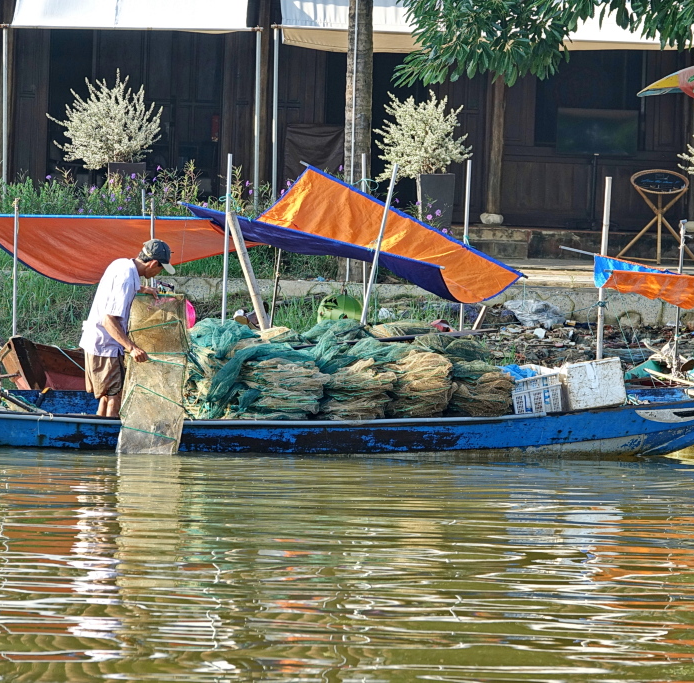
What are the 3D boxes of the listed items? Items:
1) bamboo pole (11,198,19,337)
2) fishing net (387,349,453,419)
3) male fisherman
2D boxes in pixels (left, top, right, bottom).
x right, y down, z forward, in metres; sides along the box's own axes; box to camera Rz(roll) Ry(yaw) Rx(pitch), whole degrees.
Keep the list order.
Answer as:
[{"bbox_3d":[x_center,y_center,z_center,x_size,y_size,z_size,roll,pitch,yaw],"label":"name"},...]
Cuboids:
[{"bbox_3d":[-2.341,-0.501,46.000,0.040,1.020,0.040,1,1,0],"label":"bamboo pole"},{"bbox_3d":[0.477,0.279,42.300,0.460,0.440,0.420,1,1,0],"label":"fishing net"},{"bbox_3d":[-1.439,0.078,42.500,0.600,1.500,0.500,1,1,-26],"label":"male fisherman"}]

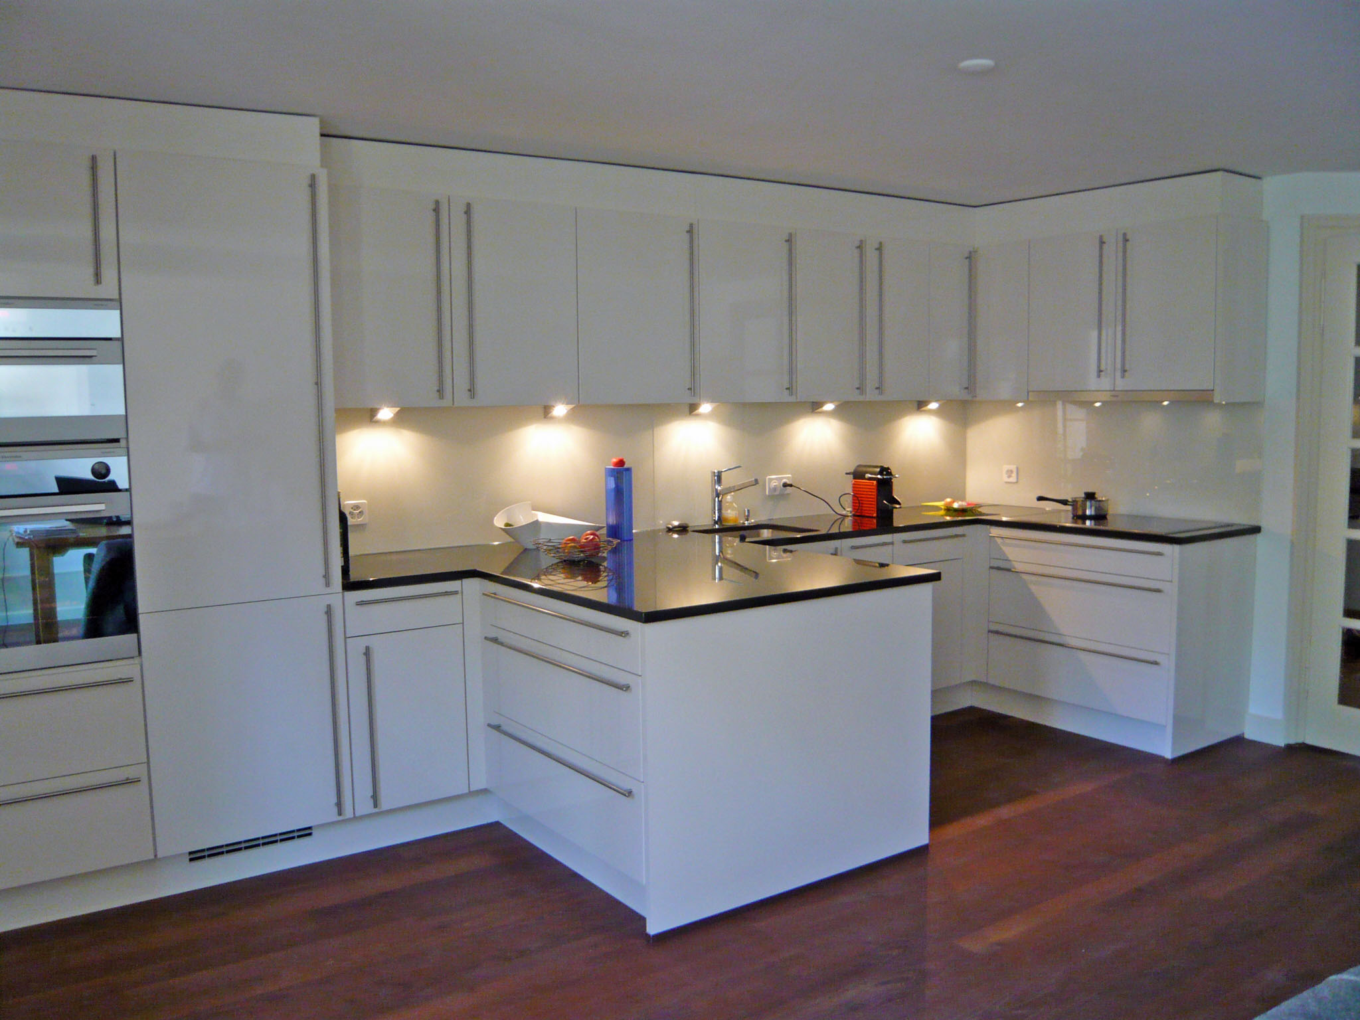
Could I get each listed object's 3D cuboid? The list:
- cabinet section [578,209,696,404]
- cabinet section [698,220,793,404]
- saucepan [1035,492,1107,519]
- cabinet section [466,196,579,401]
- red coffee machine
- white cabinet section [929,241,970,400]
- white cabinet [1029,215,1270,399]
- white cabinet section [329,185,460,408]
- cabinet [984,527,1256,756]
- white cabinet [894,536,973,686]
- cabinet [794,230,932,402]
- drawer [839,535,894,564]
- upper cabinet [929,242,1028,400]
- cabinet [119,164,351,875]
[{"bbox_3d":[-0.243,-0.777,4.331,0.549,0.722,0.348,-4,7,-34],"label":"cabinet section"},{"bbox_3d":[0.190,-0.811,4.624,0.501,0.722,0.348,-4,7,-34],"label":"cabinet section"},{"bbox_3d":[1.817,-0.024,5.074,0.315,0.122,0.160,1,6,21],"label":"saucepan"},{"bbox_3d":[-0.673,-0.743,4.040,0.496,0.722,0.348,-4,7,-34],"label":"cabinet section"},{"bbox_3d":[0.929,-0.094,5.273,0.118,0.249,0.290,-4,6,-34],"label":"red coffee machine"},{"bbox_3d":[1.186,-0.885,5.303,0.313,0.722,0.348,-4,7,-34],"label":"white cabinet section"},{"bbox_3d":[2.028,-0.852,4.797,0.391,0.726,0.901,-4,6,-34],"label":"white cabinet"},{"bbox_3d":[-1.077,-0.708,3.766,0.495,0.722,0.348,-4,7,-34],"label":"white cabinet section"},{"bbox_3d":[1.945,0.521,4.879,0.605,0.871,0.903,-4,6,-34],"label":"cabinet"},{"bbox_3d":[0.973,0.432,5.203,0.515,0.729,0.609,-4,6,-34],"label":"white cabinet"},{"bbox_3d":[0.728,-0.861,5.068,0.817,0.726,0.377,-4,6,-34],"label":"cabinet"},{"bbox_3d":[0.661,0.172,4.901,0.306,0.148,0.500,-4,6,-34],"label":"drawer"},{"bbox_3d":[1.446,-0.897,5.365,0.705,0.726,0.697,-4,6,-34],"label":"upper cabinet"},{"bbox_3d":[-1.467,-0.025,3.486,0.584,2.014,0.605,-4,6,-34],"label":"cabinet"}]

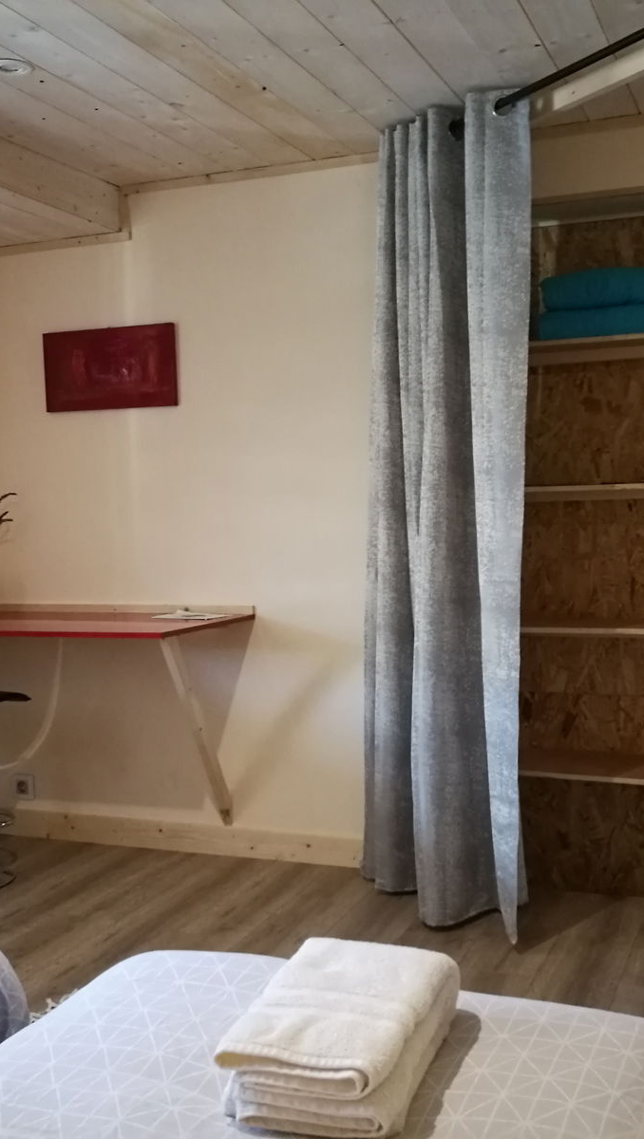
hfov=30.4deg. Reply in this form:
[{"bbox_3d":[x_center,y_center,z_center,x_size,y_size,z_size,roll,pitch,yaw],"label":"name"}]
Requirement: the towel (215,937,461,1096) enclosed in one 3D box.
[{"bbox_3d":[0.026,0.529,1.412,0.200,0.050,0.323,0,3,22],"label":"towel"}]

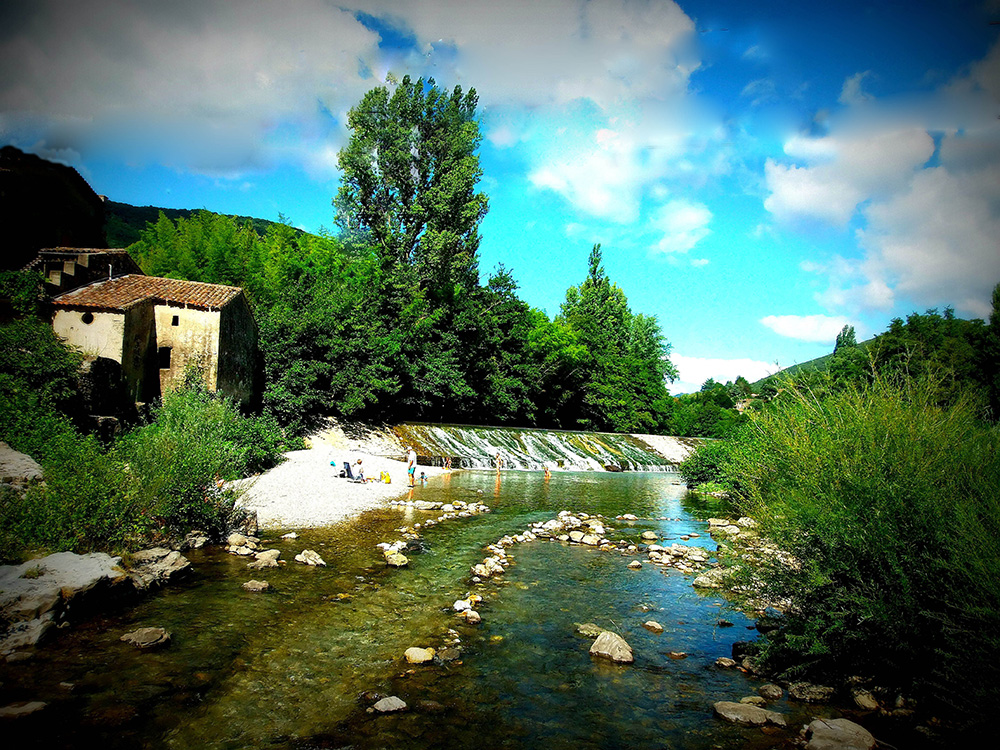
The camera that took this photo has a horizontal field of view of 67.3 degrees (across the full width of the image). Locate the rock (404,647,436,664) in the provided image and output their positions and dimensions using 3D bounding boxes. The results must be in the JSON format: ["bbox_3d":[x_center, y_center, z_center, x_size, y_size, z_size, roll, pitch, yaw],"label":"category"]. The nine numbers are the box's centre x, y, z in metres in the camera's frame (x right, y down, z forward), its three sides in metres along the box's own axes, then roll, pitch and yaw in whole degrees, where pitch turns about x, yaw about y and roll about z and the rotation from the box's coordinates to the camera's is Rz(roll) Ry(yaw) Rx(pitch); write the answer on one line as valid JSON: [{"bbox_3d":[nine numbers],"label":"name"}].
[{"bbox_3d":[-0.829,2.888,7.771,0.280,0.150,0.210,2,-5,0],"label":"rock"}]

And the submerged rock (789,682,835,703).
[{"bbox_3d":[2.860,2.896,6.898,0.400,0.140,0.240,1,-5,5],"label":"submerged rock"}]

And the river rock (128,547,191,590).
[{"bbox_3d":[-5.322,3.119,11.783,0.950,0.480,0.700,4,-4,-23],"label":"river rock"}]

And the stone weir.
[{"bbox_3d":[5.878,5.466,55.750,26.500,2.900,6.200,4,-5,-28],"label":"stone weir"}]

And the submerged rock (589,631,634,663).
[{"bbox_3d":[1.214,2.929,8.155,0.430,0.260,0.330,1,-5,12],"label":"submerged rock"}]

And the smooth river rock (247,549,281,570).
[{"bbox_3d":[-4.287,3.380,13.648,0.580,0.310,0.450,4,-4,-17],"label":"smooth river rock"}]

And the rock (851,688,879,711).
[{"bbox_3d":[3.267,2.883,6.735,0.230,0.160,0.200,1,-5,10],"label":"rock"}]

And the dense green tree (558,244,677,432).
[{"bbox_3d":[10.794,-3.077,69.000,10.400,17.200,9.500,2,-4,0],"label":"dense green tree"}]

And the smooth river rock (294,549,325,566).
[{"bbox_3d":[-3.557,3.479,14.128,0.560,0.240,0.400,3,-4,-13],"label":"smooth river rock"}]

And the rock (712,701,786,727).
[{"bbox_3d":[2.158,2.874,6.498,0.610,0.150,0.280,0,-5,20],"label":"rock"}]

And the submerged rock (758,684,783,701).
[{"bbox_3d":[2.848,3.354,7.906,0.240,0.130,0.190,1,-4,20],"label":"submerged rock"}]

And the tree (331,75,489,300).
[{"bbox_3d":[-7.679,-10.167,63.142,12.200,30.080,11.500,2,-5,0],"label":"tree"}]

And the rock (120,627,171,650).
[{"bbox_3d":[-4.148,3.116,8.803,0.560,0.160,0.370,4,-4,-24],"label":"rock"}]

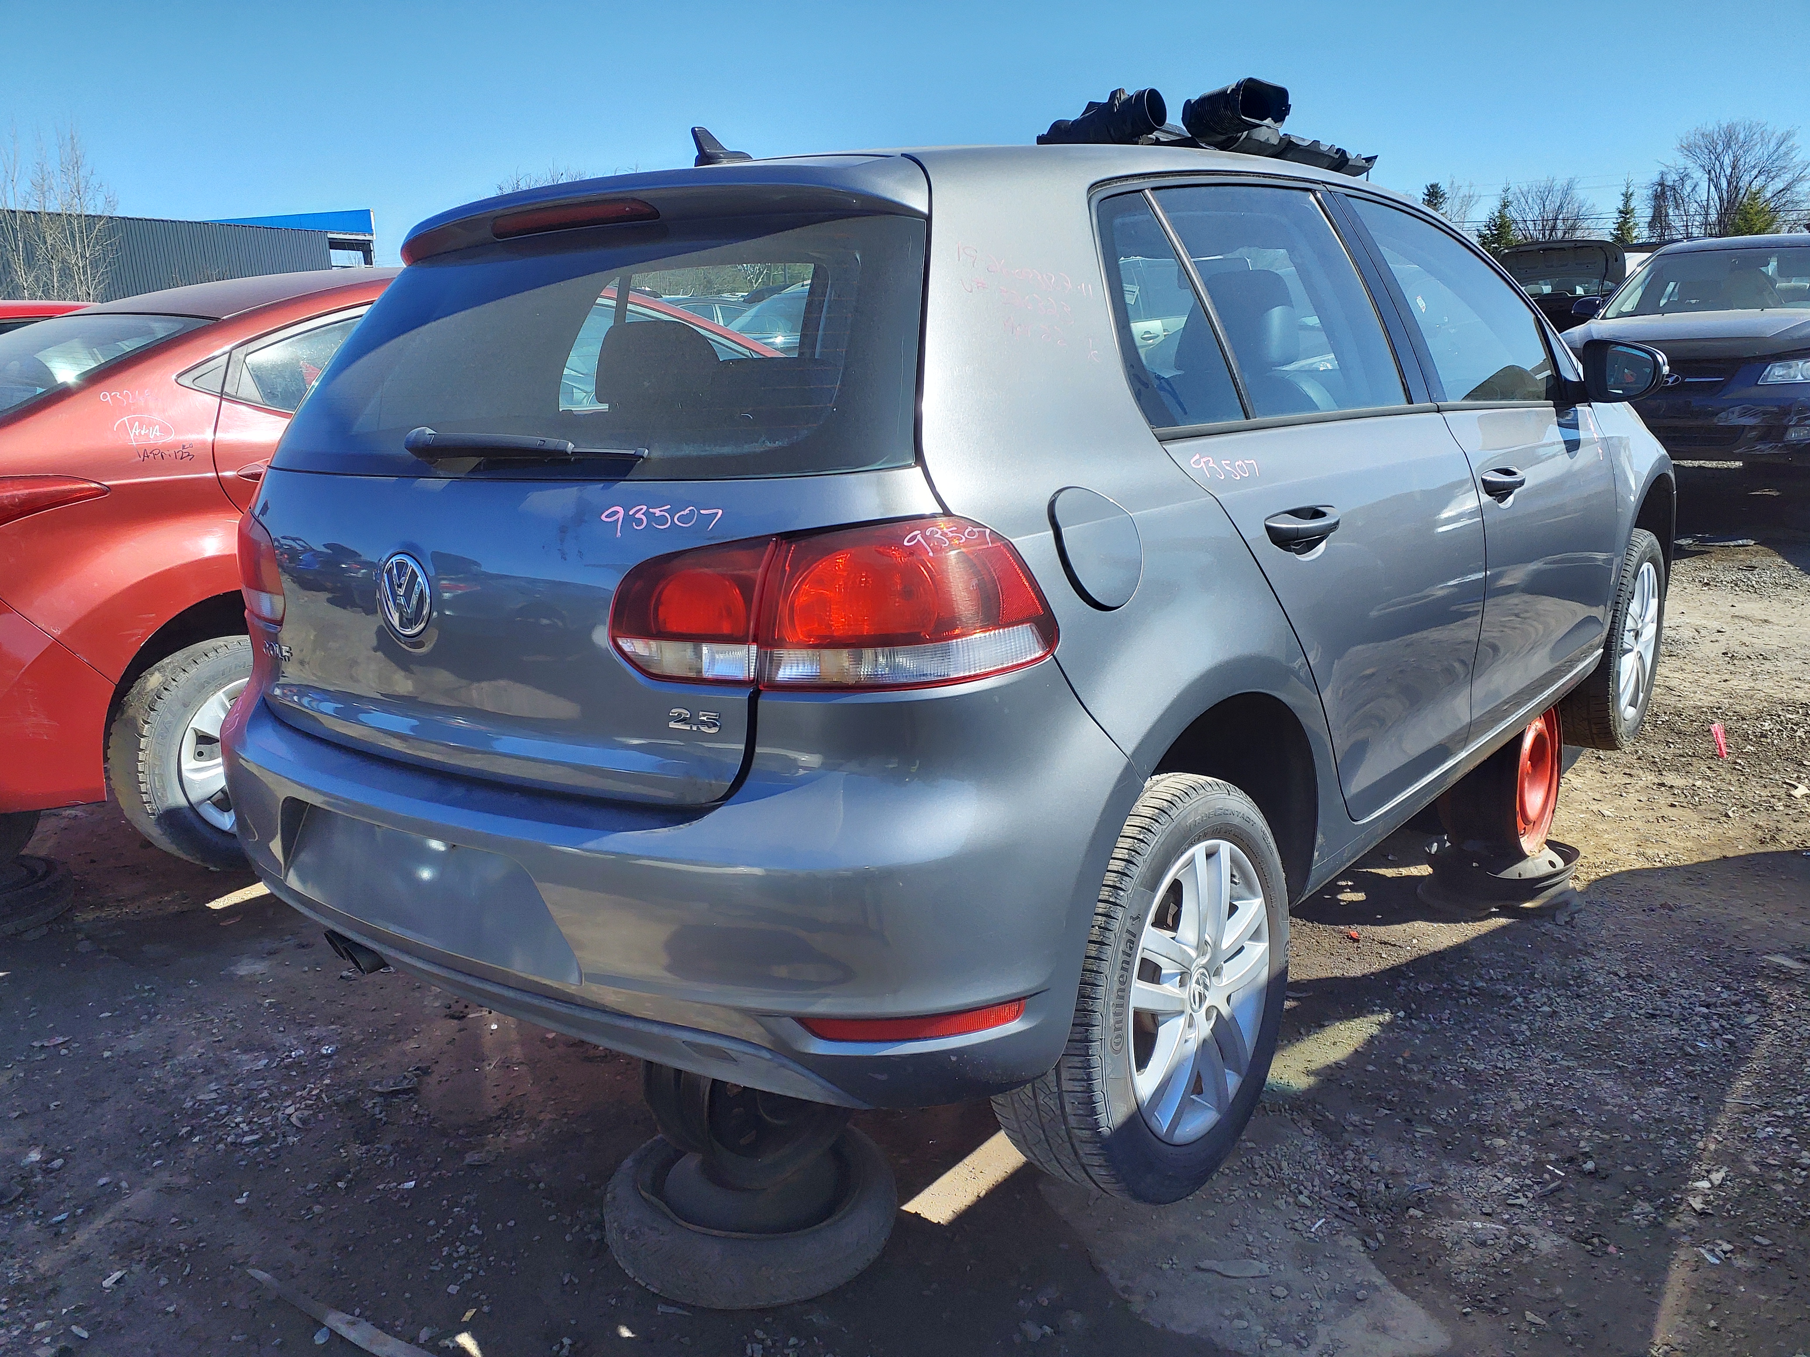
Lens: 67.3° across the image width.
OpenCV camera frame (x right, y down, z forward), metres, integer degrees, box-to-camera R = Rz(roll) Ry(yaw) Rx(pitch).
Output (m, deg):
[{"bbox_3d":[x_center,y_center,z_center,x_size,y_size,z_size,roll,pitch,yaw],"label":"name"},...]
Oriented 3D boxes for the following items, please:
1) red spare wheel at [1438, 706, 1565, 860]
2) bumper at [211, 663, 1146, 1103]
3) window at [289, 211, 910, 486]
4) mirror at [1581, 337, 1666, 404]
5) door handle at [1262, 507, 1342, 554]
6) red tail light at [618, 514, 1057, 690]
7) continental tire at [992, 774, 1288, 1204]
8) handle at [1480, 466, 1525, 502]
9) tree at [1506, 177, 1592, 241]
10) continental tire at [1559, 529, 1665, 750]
[{"bbox_3d":[1.539,0.226,3.549,0.190,0.434,0.434,7,17,38],"label":"red spare wheel"},{"bbox_3d":[-0.534,0.184,2.046,1.750,0.530,0.490,7,17,38],"label":"bumper"},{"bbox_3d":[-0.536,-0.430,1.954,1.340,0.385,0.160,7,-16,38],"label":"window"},{"bbox_3d":[1.624,-0.705,3.083,0.215,0.150,0.120,7,17,38],"label":"mirror"},{"bbox_3d":[0.575,-0.217,1.920,0.050,0.060,0.210,7,17,38],"label":"door handle"},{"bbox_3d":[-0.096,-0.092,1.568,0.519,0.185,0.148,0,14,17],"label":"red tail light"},{"bbox_3d":[0.375,0.458,2.064,0.212,0.630,0.630,7,17,38],"label":"continental tire"},{"bbox_3d":[1.183,-0.389,2.657,0.050,0.060,0.210,7,17,38],"label":"handle"},{"bbox_3d":[26.116,-16.447,55.000,3.900,7.900,3.900,-3,13,0],"label":"tree"},{"bbox_3d":[2.037,-0.116,3.953,0.212,0.630,0.630,7,17,39],"label":"continental tire"}]

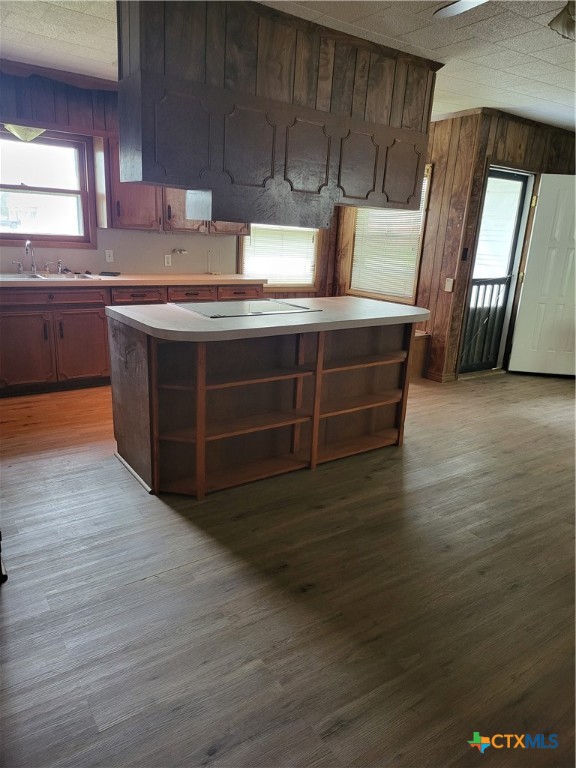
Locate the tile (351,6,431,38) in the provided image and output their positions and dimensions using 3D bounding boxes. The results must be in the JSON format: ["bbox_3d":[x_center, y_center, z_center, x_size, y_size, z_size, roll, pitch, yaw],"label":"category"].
[{"bbox_3d":[0.561,-1.922,2.819,0.308,0.021,0.308,-8,19,-33],"label":"tile"}]

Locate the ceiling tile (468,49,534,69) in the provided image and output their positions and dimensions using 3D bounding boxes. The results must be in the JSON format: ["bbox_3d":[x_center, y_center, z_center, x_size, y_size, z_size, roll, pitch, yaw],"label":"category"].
[{"bbox_3d":[1.342,-2.033,3.335,0.308,0.021,0.308,-8,19,-33],"label":"ceiling tile"}]

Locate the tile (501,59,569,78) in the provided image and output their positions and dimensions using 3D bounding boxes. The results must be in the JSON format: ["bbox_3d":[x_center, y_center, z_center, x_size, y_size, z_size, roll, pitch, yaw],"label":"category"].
[{"bbox_3d":[1.599,-2.070,3.504,0.308,0.021,0.308,-8,19,-33],"label":"tile"}]

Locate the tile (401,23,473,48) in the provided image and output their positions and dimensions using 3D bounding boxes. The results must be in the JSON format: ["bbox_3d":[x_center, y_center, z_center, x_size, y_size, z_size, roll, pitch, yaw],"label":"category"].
[{"bbox_3d":[0.825,-1.960,2.994,0.308,0.021,0.308,-8,19,-33],"label":"tile"}]

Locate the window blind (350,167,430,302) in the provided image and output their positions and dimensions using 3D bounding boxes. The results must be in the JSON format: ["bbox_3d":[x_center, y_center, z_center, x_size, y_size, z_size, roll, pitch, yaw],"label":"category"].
[{"bbox_3d":[1.051,-1.596,5.728,0.090,1.367,1.087,-8,19,-33],"label":"window blind"}]

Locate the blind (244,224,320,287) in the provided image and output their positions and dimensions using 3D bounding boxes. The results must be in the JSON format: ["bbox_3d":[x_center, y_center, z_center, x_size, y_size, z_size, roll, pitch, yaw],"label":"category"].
[{"bbox_3d":[-0.049,-1.714,5.965,1.094,1.371,0.090,-8,19,-33],"label":"blind"}]

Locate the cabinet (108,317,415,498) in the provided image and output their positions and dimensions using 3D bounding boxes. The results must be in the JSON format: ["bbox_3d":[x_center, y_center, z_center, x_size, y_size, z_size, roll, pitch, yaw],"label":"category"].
[{"bbox_3d":[-0.018,-0.036,3.498,2.025,0.895,0.932,-8,19,-33],"label":"cabinet"}]

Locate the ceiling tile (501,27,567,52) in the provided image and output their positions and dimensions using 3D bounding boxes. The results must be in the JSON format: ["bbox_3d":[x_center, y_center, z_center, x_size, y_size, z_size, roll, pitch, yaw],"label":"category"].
[{"bbox_3d":[1.379,-1.934,2.998,0.308,0.021,0.308,-8,19,-33],"label":"ceiling tile"}]

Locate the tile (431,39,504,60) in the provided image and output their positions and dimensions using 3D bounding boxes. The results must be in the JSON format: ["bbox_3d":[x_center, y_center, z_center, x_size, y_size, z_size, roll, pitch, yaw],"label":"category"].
[{"bbox_3d":[1.084,-1.996,3.164,0.308,0.021,0.308,-8,19,-33],"label":"tile"}]

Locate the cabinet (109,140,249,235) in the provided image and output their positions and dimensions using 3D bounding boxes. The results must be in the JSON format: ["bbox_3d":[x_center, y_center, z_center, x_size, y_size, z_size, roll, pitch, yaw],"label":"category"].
[{"bbox_3d":[-1.040,-1.811,5.015,1.406,0.742,0.326,-8,19,-33],"label":"cabinet"}]

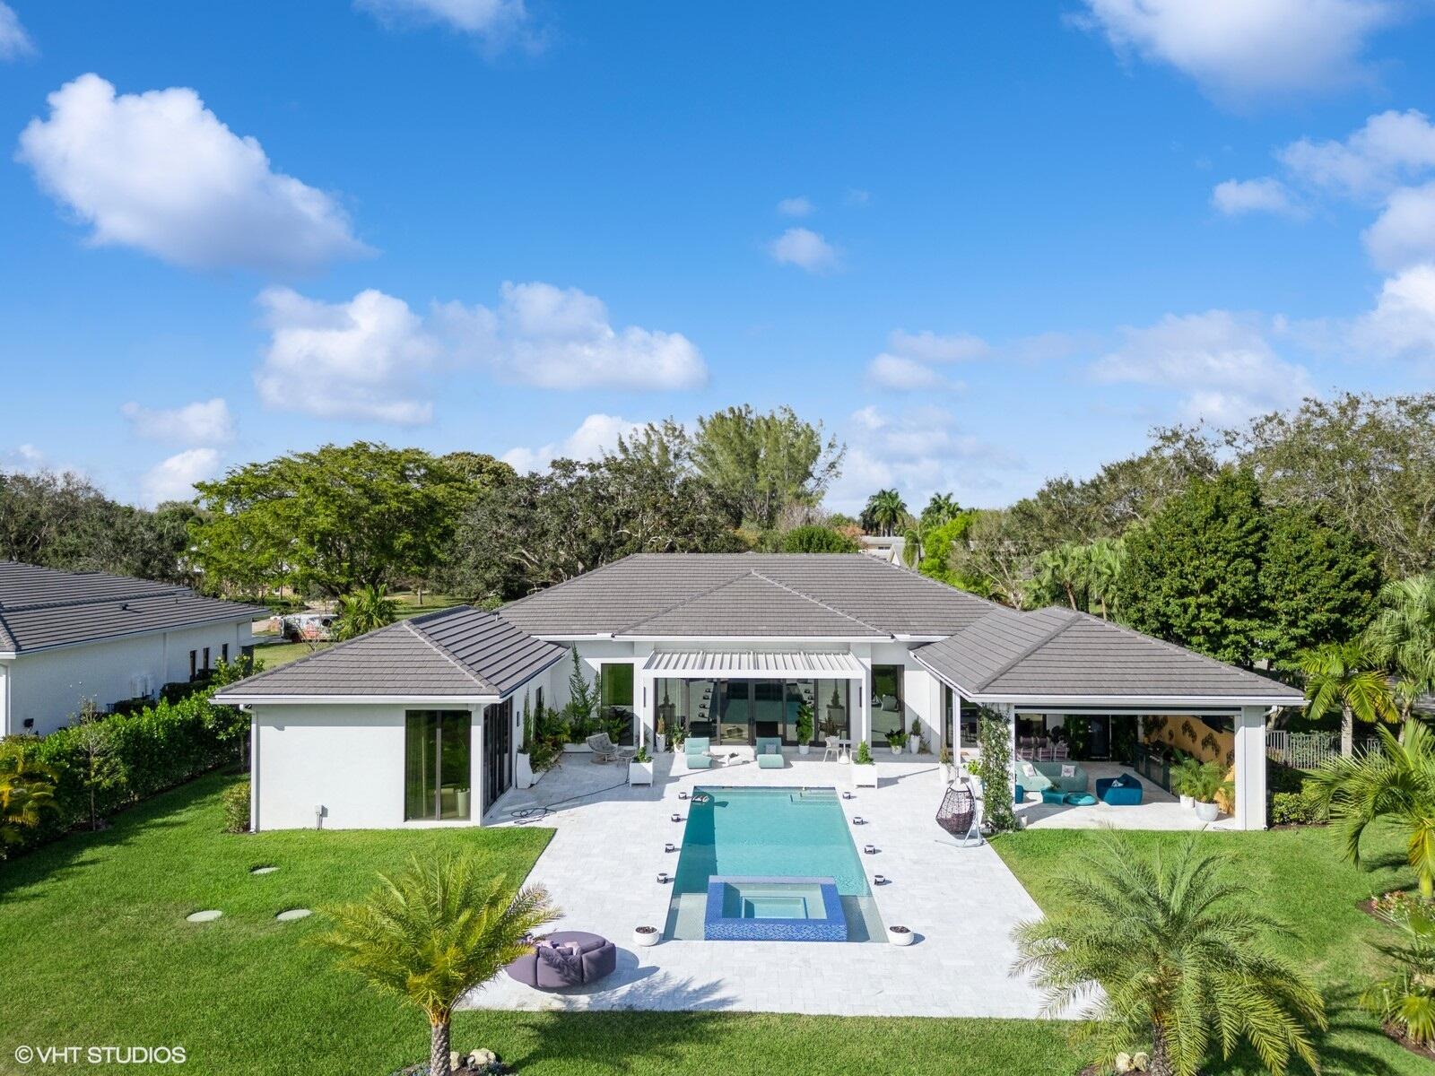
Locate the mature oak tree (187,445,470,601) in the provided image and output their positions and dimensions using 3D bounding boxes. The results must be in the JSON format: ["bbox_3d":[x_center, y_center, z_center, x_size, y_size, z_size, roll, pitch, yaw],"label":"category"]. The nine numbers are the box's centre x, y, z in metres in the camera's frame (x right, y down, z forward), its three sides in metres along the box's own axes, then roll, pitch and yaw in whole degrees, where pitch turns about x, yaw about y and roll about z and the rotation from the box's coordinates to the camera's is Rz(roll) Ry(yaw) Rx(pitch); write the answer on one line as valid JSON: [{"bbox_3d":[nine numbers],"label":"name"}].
[{"bbox_3d":[-33.000,0.050,85.000,24.000,16.100,22.000,0,0,0],"label":"mature oak tree"}]

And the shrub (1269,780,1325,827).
[{"bbox_3d":[16.660,7.630,28.600,1.550,0.950,1.300,0,0,0],"label":"shrub"}]

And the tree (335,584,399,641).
[{"bbox_3d":[-20.400,5.450,58.000,3.800,5.300,3.800,0,0,0],"label":"tree"}]

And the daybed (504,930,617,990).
[{"bbox_3d":[-2.920,7.760,18.500,2.100,0.700,1.900,0,0,-6],"label":"daybed"}]

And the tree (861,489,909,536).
[{"bbox_3d":[21.100,1.100,125.000,6.000,14.000,6.000,0,0,0],"label":"tree"}]

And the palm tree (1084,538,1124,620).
[{"bbox_3d":[23.300,4.130,60.000,2.900,7.900,2.900,0,0,0],"label":"palm tree"}]

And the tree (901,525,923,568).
[{"bbox_3d":[16.900,3.600,85.000,2.600,9.000,2.600,0,0,0],"label":"tree"}]

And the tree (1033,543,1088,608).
[{"bbox_3d":[20.600,4.270,60.000,3.500,7.700,3.500,0,0,0],"label":"tree"}]

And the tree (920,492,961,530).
[{"bbox_3d":[29.100,1.250,130.000,5.500,13.700,5.500,0,0,0],"label":"tree"}]

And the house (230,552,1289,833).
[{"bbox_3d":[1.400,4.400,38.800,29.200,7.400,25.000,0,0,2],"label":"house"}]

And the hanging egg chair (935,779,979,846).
[{"bbox_3d":[6.460,7.100,26.500,1.100,2.000,1.200,0,0,-43],"label":"hanging egg chair"}]

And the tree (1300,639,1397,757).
[{"bbox_3d":[20.900,5.750,33.000,3.200,4.700,3.200,0,0,0],"label":"tree"}]

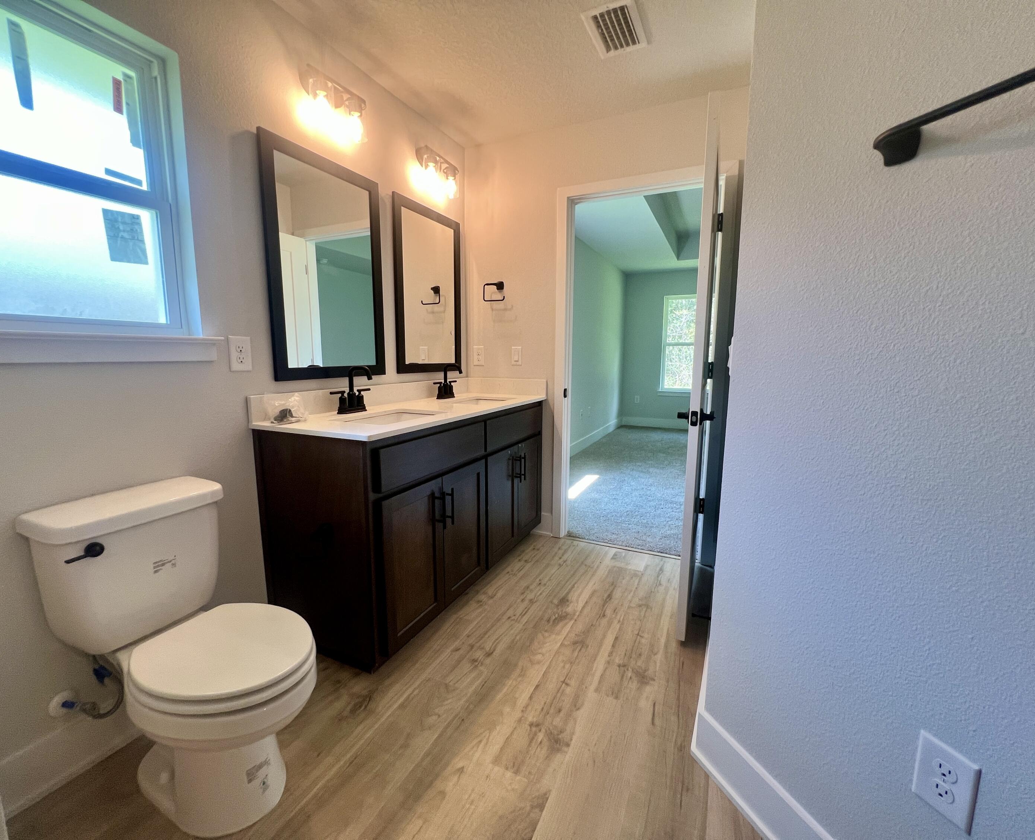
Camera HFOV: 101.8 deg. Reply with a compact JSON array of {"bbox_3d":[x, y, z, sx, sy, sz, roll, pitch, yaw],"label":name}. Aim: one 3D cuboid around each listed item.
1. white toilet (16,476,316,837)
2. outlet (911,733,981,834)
[{"bbox_3d":[-0.850,0.610,1.124,0.690,0.760,0.410,4,9,25],"label":"white toilet"},{"bbox_3d":[0.720,0.608,0.708,0.008,0.122,0.077,-3,9,-22],"label":"outlet"}]

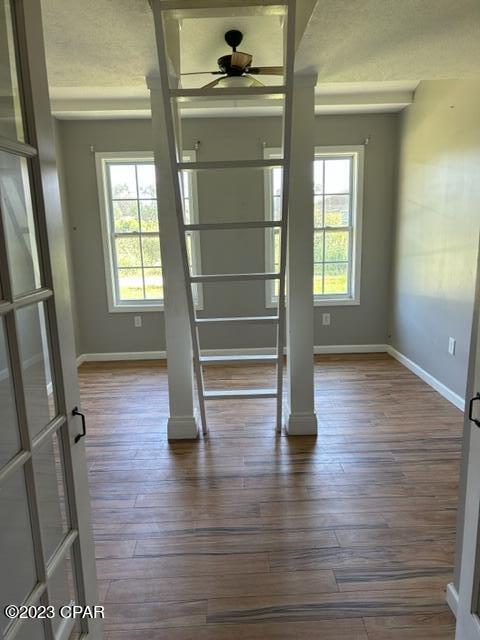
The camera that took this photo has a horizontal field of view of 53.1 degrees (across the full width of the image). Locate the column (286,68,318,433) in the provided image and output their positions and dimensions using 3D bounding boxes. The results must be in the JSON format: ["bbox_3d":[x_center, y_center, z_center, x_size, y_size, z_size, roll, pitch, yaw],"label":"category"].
[{"bbox_3d":[0.400,-0.351,3.169,0.190,2.295,0.193,-2,12,-1],"label":"column"}]

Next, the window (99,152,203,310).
[{"bbox_3d":[-0.912,-0.889,4.973,1.002,1.619,0.100,-2,12,-1],"label":"window"}]

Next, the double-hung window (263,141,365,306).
[{"bbox_3d":[0.769,-0.944,5.007,1.011,1.629,0.100,-2,12,-1],"label":"double-hung window"}]

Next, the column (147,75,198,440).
[{"bbox_3d":[-0.422,-0.326,3.152,0.190,2.295,0.193,-2,12,-1],"label":"column"}]

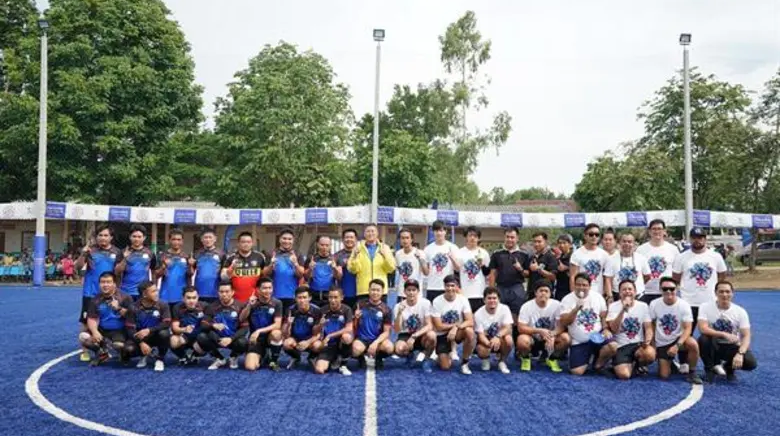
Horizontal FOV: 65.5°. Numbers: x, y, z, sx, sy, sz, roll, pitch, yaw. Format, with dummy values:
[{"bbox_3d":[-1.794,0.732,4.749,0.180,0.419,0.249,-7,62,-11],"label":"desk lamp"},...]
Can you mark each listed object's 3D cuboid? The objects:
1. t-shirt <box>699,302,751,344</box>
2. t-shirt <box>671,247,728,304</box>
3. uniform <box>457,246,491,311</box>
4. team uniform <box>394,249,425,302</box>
[{"bbox_3d":[3.832,1.209,6.950,0.530,0.481,0.360,0,-2,25],"label":"t-shirt"},{"bbox_3d":[3.648,0.704,7.150,0.560,0.690,0.340,0,-2,20],"label":"t-shirt"},{"bbox_3d":[1.074,0.791,7.800,0.430,0.849,0.280,0,-2,6],"label":"uniform"},{"bbox_3d":[0.251,0.746,7.800,0.400,0.707,0.280,0,-2,1],"label":"team uniform"}]

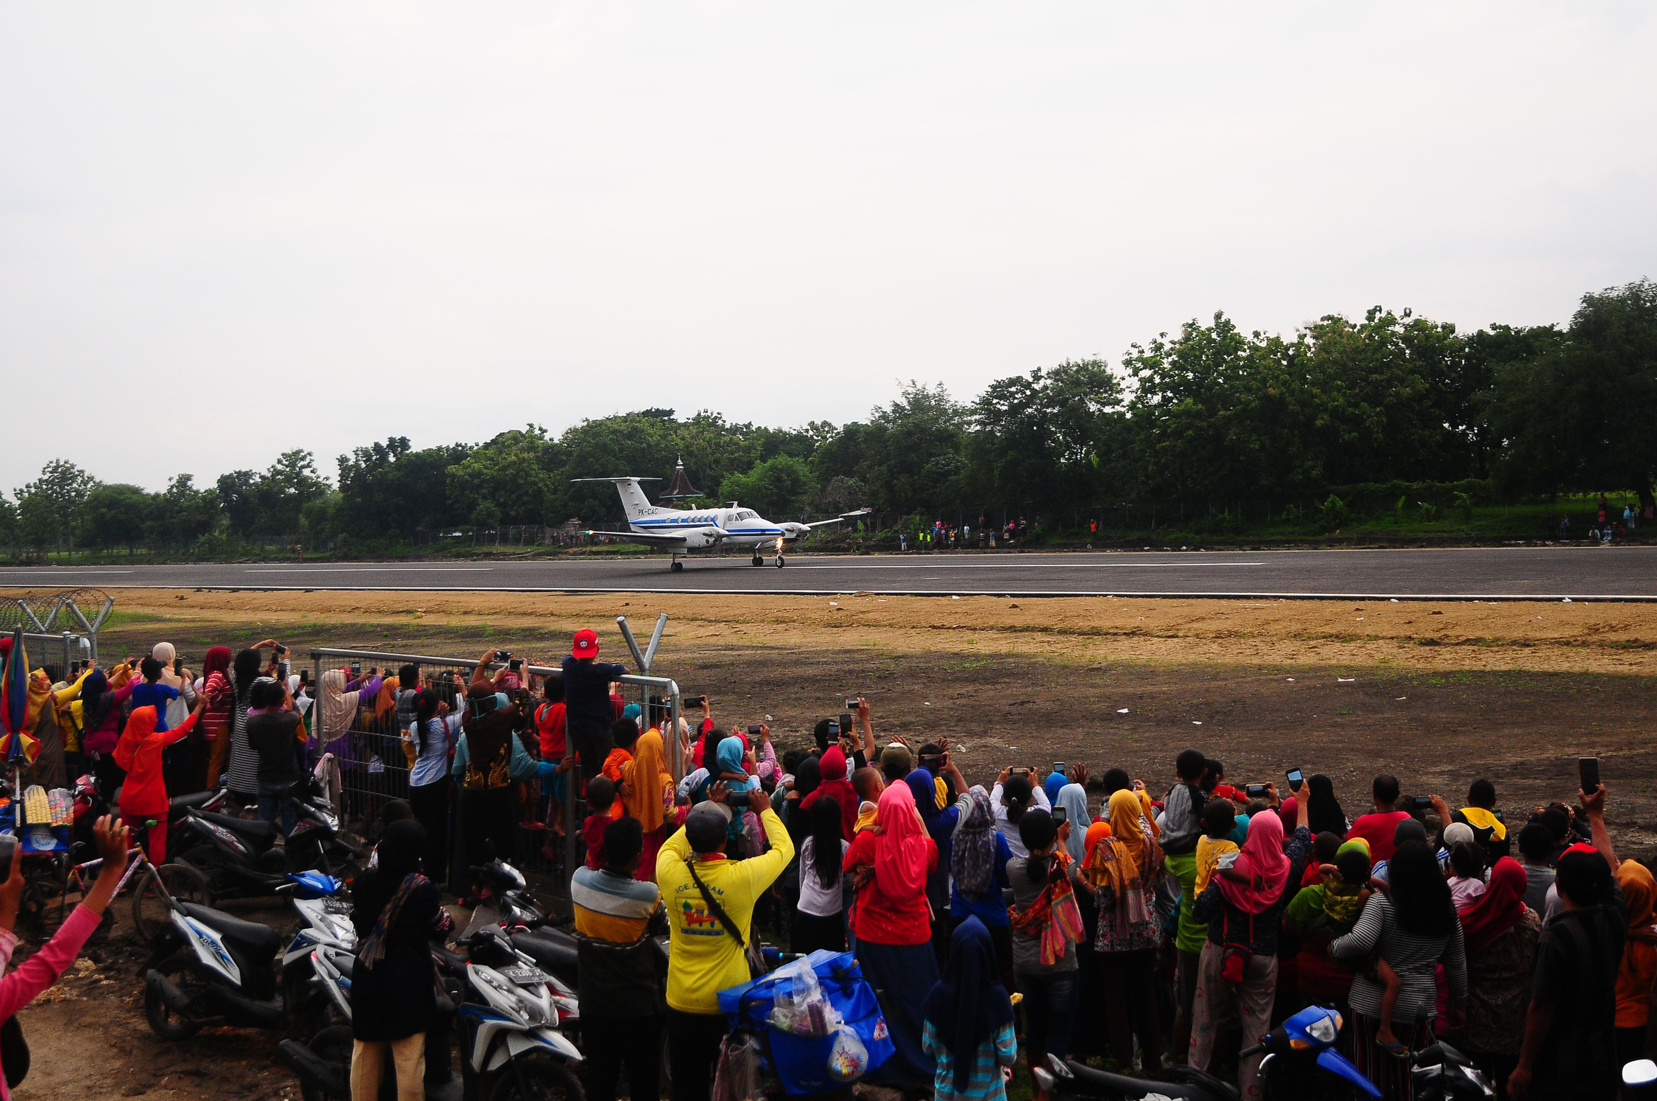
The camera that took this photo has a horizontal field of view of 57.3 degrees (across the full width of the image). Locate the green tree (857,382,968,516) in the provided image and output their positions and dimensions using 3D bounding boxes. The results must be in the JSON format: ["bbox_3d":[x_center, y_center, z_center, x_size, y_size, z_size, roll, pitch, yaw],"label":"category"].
[{"bbox_3d":[8.384,-9.217,150.000,11.200,15.200,10.800,-2,2,0],"label":"green tree"}]

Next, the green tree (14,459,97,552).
[{"bbox_3d":[-124.821,-6.900,245.000,13.000,15.600,12.500,-2,2,0],"label":"green tree"}]

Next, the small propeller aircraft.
[{"bbox_3d":[-6.650,-1.410,76.000,13.300,4.550,16.600,0,3,44],"label":"small propeller aircraft"}]

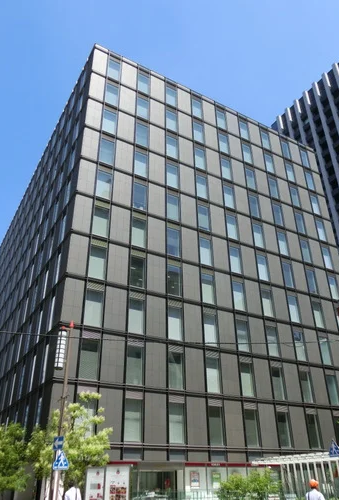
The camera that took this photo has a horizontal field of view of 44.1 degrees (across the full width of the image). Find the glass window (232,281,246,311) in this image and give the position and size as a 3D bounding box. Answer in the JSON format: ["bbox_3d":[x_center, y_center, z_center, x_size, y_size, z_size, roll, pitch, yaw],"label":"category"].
[{"bbox_3d":[6.715,4.366,40.344,1.300,2.850,0.150,15,-33,-26],"label":"glass window"}]

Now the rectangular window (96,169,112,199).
[{"bbox_3d":[-5.858,-5.791,37.537,1.370,2.850,0.150,15,-33,-26],"label":"rectangular window"}]

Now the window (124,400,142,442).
[{"bbox_3d":[-2.465,11.764,29.015,1.382,2.800,0.150,15,-33,-26],"label":"window"}]

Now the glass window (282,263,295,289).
[{"bbox_3d":[12.837,2.757,45.261,1.370,2.850,0.150,15,-33,-26],"label":"glass window"}]

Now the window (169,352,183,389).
[{"bbox_3d":[0.505,9.447,33.193,1.370,2.850,0.150,15,-33,-26],"label":"window"}]

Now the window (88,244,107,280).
[{"bbox_3d":[-5.608,1.030,33.041,1.382,2.800,0.150,15,-33,-26],"label":"window"}]

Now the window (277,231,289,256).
[{"bbox_3d":[12.791,-0.744,47.258,1.300,2.850,0.150,15,-33,-26],"label":"window"}]

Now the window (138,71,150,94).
[{"bbox_3d":[-2.892,-18.444,46.687,1.370,2.850,0.150,15,-33,-26],"label":"window"}]

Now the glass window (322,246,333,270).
[{"bbox_3d":[18.833,1.094,49.690,1.280,2.860,0.150,15,-33,-26],"label":"glass window"}]

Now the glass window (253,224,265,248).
[{"bbox_3d":[9.764,-1.618,46.152,1.380,2.840,0.180,15,-33,-26],"label":"glass window"}]

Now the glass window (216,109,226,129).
[{"bbox_3d":[6.450,-16.214,52.181,1.380,2.840,0.180,15,-33,-26],"label":"glass window"}]

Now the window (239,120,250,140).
[{"bbox_3d":[9.591,-15.354,53.797,1.380,2.840,0.180,15,-33,-26],"label":"window"}]

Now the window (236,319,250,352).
[{"bbox_3d":[6.659,7.839,38.379,1.320,2.900,0.150,15,-33,-26],"label":"window"}]

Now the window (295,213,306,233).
[{"bbox_3d":[15.812,-3.188,50.774,1.320,2.900,0.150,15,-33,-26],"label":"window"}]

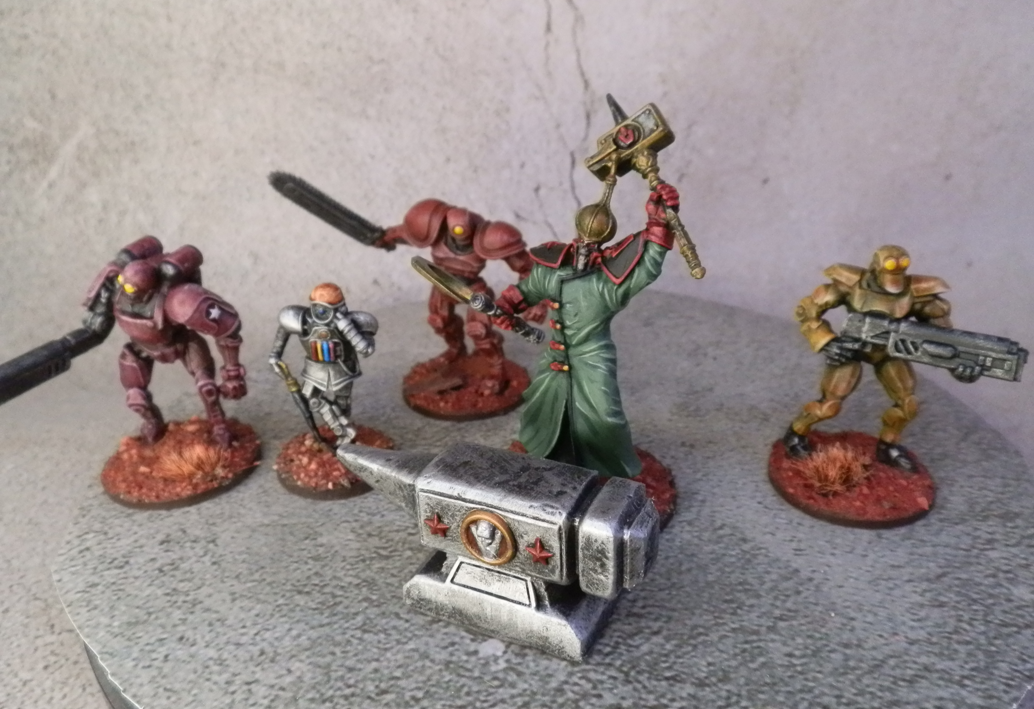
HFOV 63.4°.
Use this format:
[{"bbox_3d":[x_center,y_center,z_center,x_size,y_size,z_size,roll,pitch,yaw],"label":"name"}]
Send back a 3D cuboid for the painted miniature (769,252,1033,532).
[{"bbox_3d":[0.070,0.003,0.158,0.037,0.051,0.031,4,26,9],"label":"painted miniature"}]

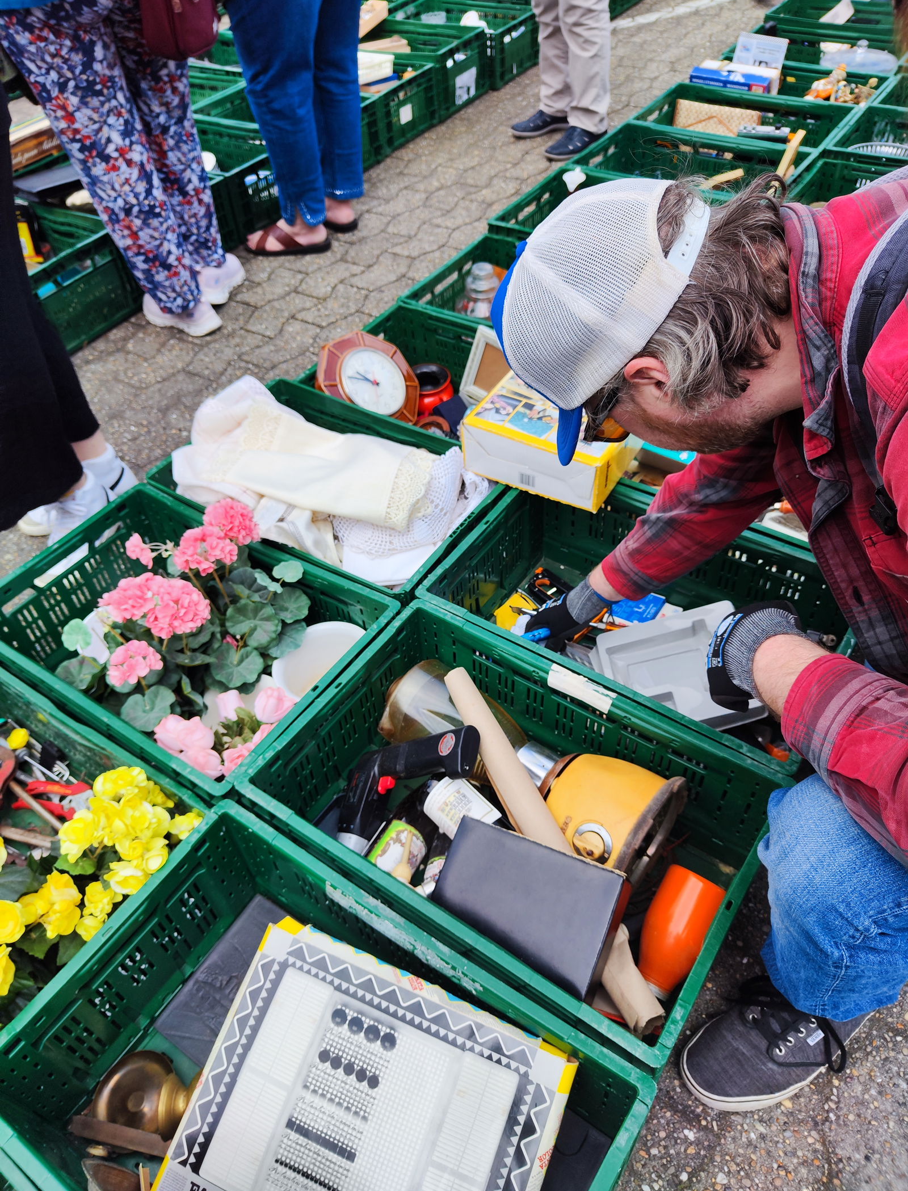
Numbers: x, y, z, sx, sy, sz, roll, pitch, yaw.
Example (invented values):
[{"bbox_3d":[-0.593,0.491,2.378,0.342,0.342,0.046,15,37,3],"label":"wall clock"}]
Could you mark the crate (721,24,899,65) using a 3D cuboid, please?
[{"bbox_3d":[1.373,-1.952,3.206,0.600,0.235,0.400,24,53,25],"label":"crate"}]

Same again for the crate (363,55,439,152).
[{"bbox_3d":[-0.430,-1.987,3.387,0.600,0.225,0.400,22,52,23],"label":"crate"}]

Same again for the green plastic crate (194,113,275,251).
[{"bbox_3d":[-0.857,-1.465,2.934,0.600,0.225,0.400,22,52,23],"label":"green plastic crate"}]

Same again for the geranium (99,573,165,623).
[{"bbox_3d":[-0.499,0.005,1.306,0.090,0.066,0.084,-2,47,2],"label":"geranium"}]

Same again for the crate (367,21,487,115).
[{"bbox_3d":[-0.205,-2.305,3.662,0.600,0.240,0.400,23,52,23],"label":"crate"}]

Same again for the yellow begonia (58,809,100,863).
[{"bbox_3d":[-0.470,0.300,1.051,0.052,0.050,0.054,-2,47,2],"label":"yellow begonia"}]

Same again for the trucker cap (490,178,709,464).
[{"bbox_3d":[0.105,-0.250,0.761,0.155,0.268,0.178,22,50,-27],"label":"trucker cap"}]

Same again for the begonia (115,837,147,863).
[{"bbox_3d":[-0.407,0.318,1.055,0.044,0.034,0.042,-5,47,0],"label":"begonia"}]

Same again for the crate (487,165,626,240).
[{"bbox_3d":[0.463,-0.913,2.292,0.600,0.250,0.400,25,53,25],"label":"crate"}]

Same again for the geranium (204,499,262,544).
[{"bbox_3d":[-0.349,-0.114,1.320,0.090,0.070,0.088,-5,47,0],"label":"geranium"}]

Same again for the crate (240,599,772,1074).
[{"bbox_3d":[0.078,0.320,1.162,0.600,0.230,0.400,25,54,25],"label":"crate"}]

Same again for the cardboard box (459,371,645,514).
[{"bbox_3d":[0.205,-0.316,1.525,0.259,0.100,0.300,22,52,23],"label":"cardboard box"}]

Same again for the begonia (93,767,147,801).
[{"bbox_3d":[-0.441,0.251,1.110,0.070,0.045,0.060,-5,47,0],"label":"begonia"}]

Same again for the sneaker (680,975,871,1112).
[{"bbox_3d":[0.421,0.517,1.028,0.295,0.106,0.108,-28,51,-20],"label":"sneaker"}]

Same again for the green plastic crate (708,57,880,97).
[{"bbox_3d":[1.139,-1.681,2.946,0.600,0.220,0.400,24,53,24],"label":"green plastic crate"}]

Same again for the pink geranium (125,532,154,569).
[{"bbox_3d":[-0.519,-0.074,1.386,0.045,0.048,0.043,-2,47,2],"label":"pink geranium"}]

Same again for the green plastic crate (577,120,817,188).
[{"bbox_3d":[0.704,-1.210,2.561,0.600,0.235,0.400,25,53,25],"label":"green plastic crate"}]

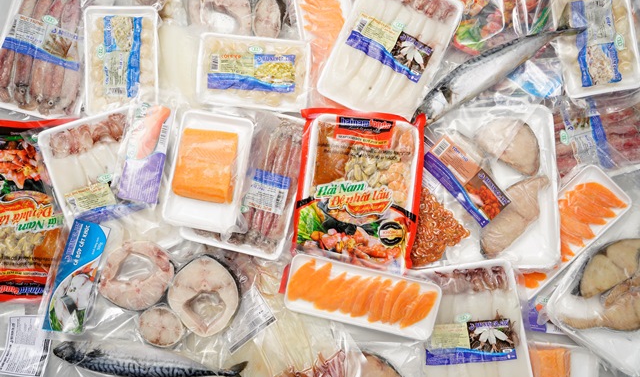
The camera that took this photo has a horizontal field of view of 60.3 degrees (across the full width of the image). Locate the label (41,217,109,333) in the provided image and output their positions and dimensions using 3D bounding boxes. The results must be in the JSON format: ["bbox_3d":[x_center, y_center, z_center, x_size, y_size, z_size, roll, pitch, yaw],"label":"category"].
[{"bbox_3d":[-0.394,0.147,0.908,0.072,0.003,0.180,9,83,2],"label":"label"}]

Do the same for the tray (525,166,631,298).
[{"bbox_3d":[0.387,0.071,0.905,0.246,0.022,0.089,-45,84,-4],"label":"tray"}]

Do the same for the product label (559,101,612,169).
[{"bbox_3d":[0.435,-0.100,0.906,0.071,0.003,0.136,-12,83,0],"label":"product label"}]

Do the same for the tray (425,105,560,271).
[{"bbox_3d":[0.274,-0.001,0.907,0.219,0.040,0.262,-1,83,1],"label":"tray"}]

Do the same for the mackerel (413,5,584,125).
[{"bbox_3d":[0.286,-0.191,0.886,0.322,0.042,0.059,-28,83,-3],"label":"mackerel"}]

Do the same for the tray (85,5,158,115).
[{"bbox_3d":[-0.333,-0.215,0.941,0.125,0.028,0.190,-2,83,1],"label":"tray"}]

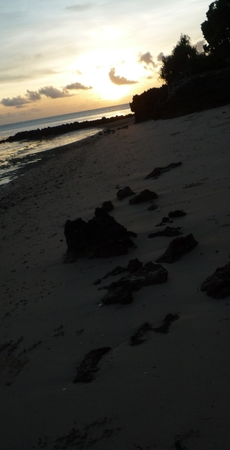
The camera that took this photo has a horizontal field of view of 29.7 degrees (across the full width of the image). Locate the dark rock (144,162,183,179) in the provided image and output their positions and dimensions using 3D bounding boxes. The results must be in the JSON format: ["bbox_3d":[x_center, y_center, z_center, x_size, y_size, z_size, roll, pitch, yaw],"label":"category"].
[{"bbox_3d":[0.981,-1.123,8.853,0.860,0.160,0.270,-19,18,-32],"label":"dark rock"}]

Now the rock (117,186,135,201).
[{"bbox_3d":[0.185,-0.549,7.317,0.310,0.167,0.260,-10,15,0],"label":"rock"}]

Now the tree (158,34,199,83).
[{"bbox_3d":[5.657,-14.470,38.000,2.800,3.700,2.700,-10,15,0],"label":"tree"}]

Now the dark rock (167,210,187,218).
[{"bbox_3d":[0.791,-0.152,5.451,0.210,0.060,0.170,-10,15,0],"label":"dark rock"}]

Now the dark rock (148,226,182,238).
[{"bbox_3d":[0.587,0.076,5.030,0.370,0.080,0.170,-10,15,0],"label":"dark rock"}]

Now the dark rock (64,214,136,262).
[{"bbox_3d":[-0.165,0.106,4.823,0.750,0.446,0.460,-7,15,10],"label":"dark rock"}]

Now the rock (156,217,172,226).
[{"bbox_3d":[0.614,-0.051,5.474,0.190,0.075,0.130,-11,15,-5],"label":"rock"}]

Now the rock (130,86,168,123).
[{"bbox_3d":[2.629,-9.416,34.000,2.500,2.400,2.500,-10,15,0],"label":"rock"}]

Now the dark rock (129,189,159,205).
[{"bbox_3d":[0.439,-0.459,6.752,0.450,0.163,0.320,-10,15,0],"label":"dark rock"}]

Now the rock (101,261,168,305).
[{"bbox_3d":[0.185,0.482,3.794,0.570,0.170,0.300,-19,18,-32],"label":"rock"}]

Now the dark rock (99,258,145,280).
[{"bbox_3d":[0.068,0.399,4.125,0.430,0.113,0.190,-10,15,-3],"label":"dark rock"}]

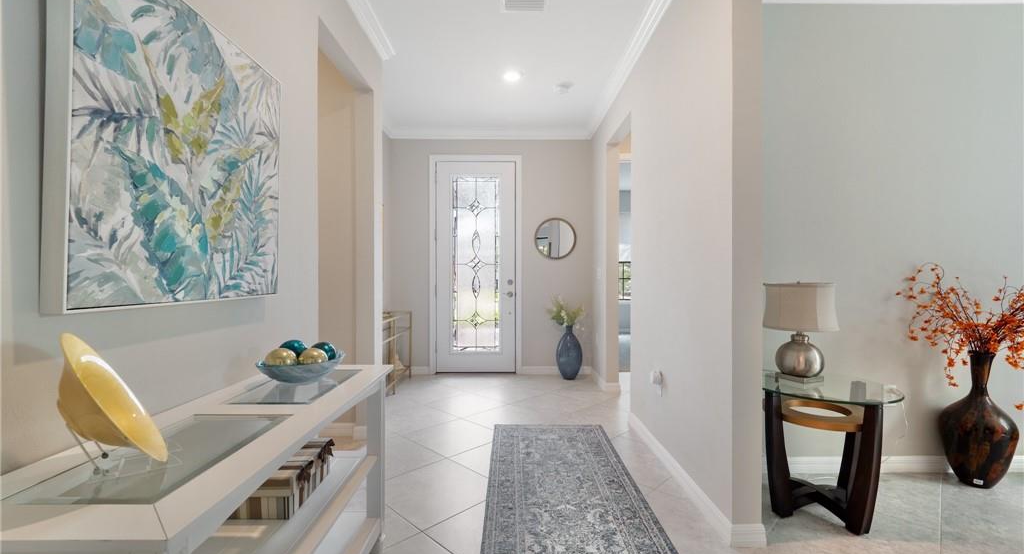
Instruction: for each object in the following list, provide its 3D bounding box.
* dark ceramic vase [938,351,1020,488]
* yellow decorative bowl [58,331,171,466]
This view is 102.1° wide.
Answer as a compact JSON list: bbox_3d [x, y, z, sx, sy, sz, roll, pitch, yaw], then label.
[{"bbox_3d":[2.525,0.765,2.248,0.290,0.710,0.290,0,0,0],"label":"dark ceramic vase"},{"bbox_3d":[-0.760,0.244,0.756,0.075,0.290,0.290,-36,22,-34],"label":"yellow decorative bowl"}]

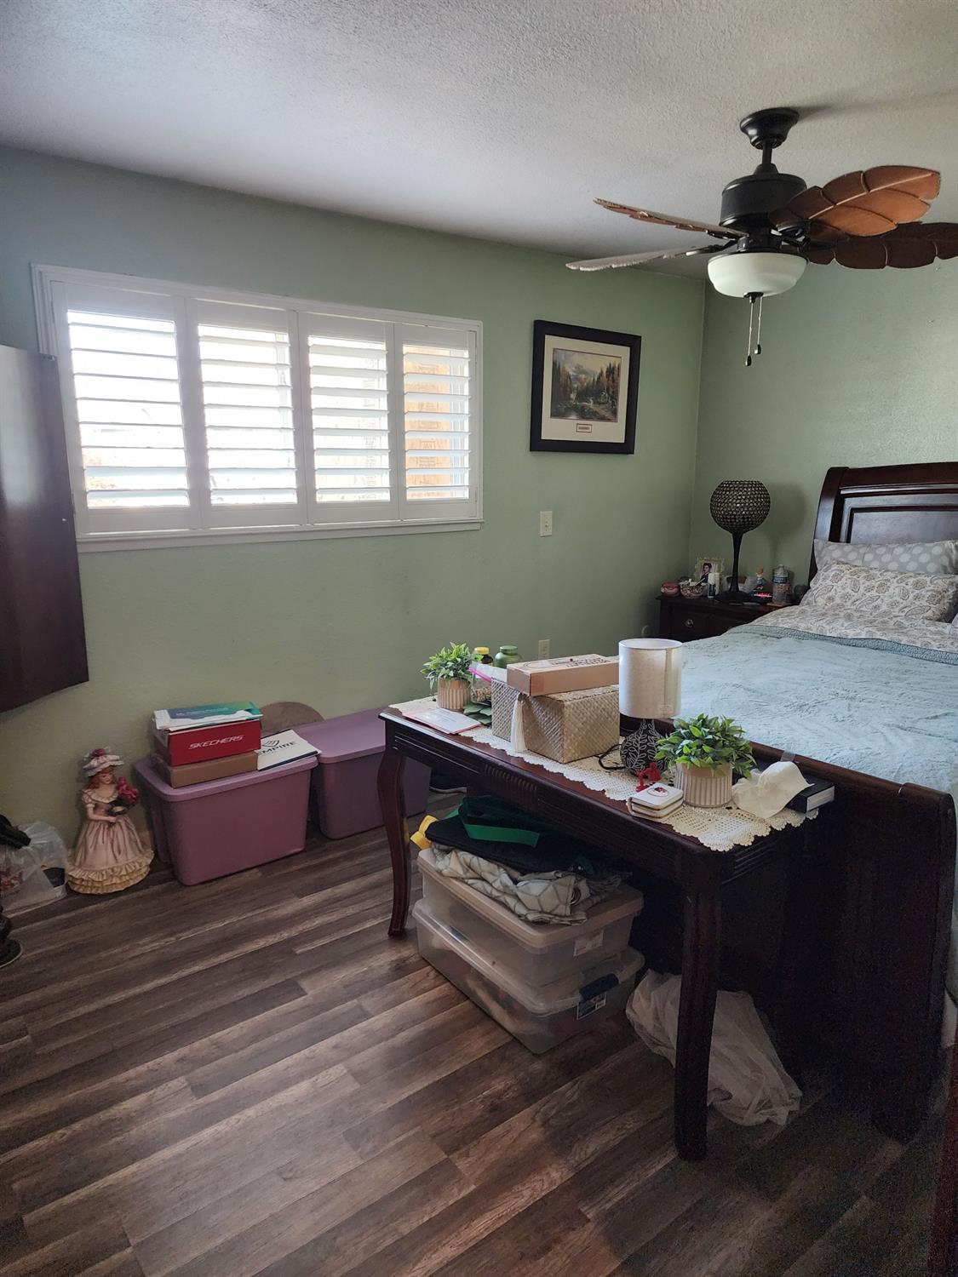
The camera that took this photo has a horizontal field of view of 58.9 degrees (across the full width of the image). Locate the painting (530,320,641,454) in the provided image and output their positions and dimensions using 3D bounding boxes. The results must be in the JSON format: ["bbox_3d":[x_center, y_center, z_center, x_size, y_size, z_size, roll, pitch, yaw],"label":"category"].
[{"bbox_3d":[0.551,-1.249,4.307,0.715,0.610,0.030,-8,14,-34],"label":"painting"}]

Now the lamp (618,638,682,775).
[{"bbox_3d":[0.416,0.173,2.071,0.152,0.320,0.152,0,12,0],"label":"lamp"}]

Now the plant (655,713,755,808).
[{"bbox_3d":[0.516,0.266,1.929,0.222,0.197,0.222,0,12,0],"label":"plant"}]

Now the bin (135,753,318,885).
[{"bbox_3d":[-0.969,0.648,3.272,0.577,0.388,0.488,-9,15,-37],"label":"bin"}]

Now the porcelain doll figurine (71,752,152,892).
[{"bbox_3d":[-1.367,0.640,3.089,0.295,0.481,0.275,-11,16,-42],"label":"porcelain doll figurine"}]

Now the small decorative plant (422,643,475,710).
[{"bbox_3d":[-0.081,0.118,2.675,0.178,0.192,0.178,0,12,0],"label":"small decorative plant"}]

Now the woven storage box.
[{"bbox_3d":[0.210,0.202,2.327,0.216,0.164,0.294,-9,15,-37],"label":"woven storage box"}]

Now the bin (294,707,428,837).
[{"bbox_3d":[-0.497,0.574,3.627,0.574,0.388,0.481,-9,15,-37],"label":"bin"}]

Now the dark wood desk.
[{"bbox_3d":[0.245,0.663,2.309,0.444,0.733,1.217,-9,15,-37],"label":"dark wood desk"}]

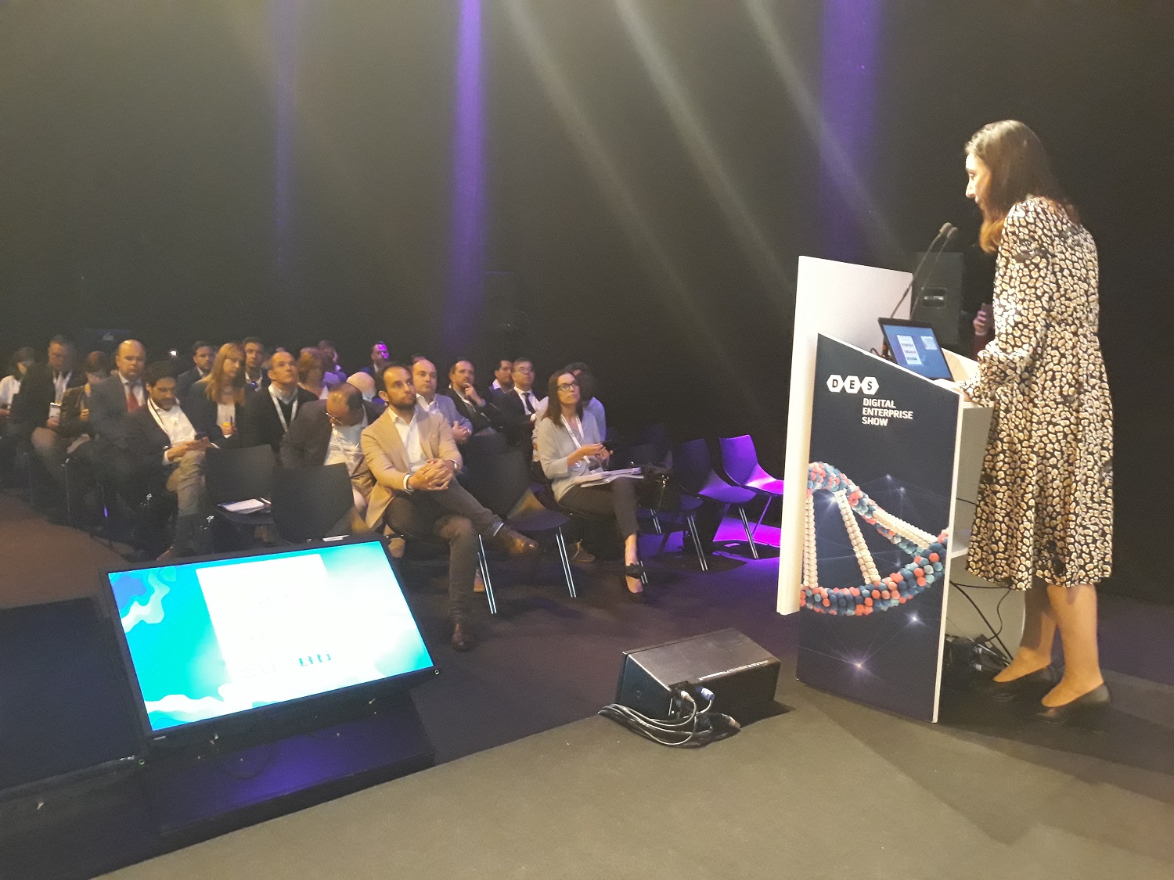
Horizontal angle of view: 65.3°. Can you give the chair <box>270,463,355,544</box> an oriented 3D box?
[{"bbox_3d":[-1.224,0.524,4.327,0.510,0.790,0.570,-3,8,-42],"label":"chair"}]

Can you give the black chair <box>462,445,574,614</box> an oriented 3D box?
[{"bbox_3d":[-0.411,0.478,5.071,0.510,0.790,0.570,-3,8,-42],"label":"black chair"}]

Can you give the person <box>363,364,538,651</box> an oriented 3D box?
[{"bbox_3d":[-0.700,0.280,4.500,0.660,1.280,0.840,-2,7,-38],"label":"person"}]

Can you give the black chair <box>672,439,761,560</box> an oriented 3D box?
[{"bbox_3d":[0.826,0.401,6.151,0.500,0.790,0.520,-3,8,-42],"label":"black chair"}]

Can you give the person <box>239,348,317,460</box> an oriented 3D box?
[{"bbox_3d":[-1.851,0.078,5.882,0.560,1.290,0.800,-3,8,-42],"label":"person"}]

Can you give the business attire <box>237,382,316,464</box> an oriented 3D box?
[{"bbox_3d":[-1.859,0.120,5.908,0.560,0.950,0.700,-3,8,-42],"label":"business attire"}]

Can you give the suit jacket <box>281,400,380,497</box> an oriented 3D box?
[{"bbox_3d":[-1.409,0.050,5.331,0.560,0.640,0.480,-2,7,-37],"label":"suit jacket"}]

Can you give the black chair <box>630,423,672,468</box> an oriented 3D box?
[{"bbox_3d":[0.619,0.283,7.380,0.510,0.790,0.570,-3,8,-42],"label":"black chair"}]

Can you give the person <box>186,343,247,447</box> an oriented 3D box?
[{"bbox_3d":[-2.183,0.092,5.578,0.500,1.300,0.780,-3,8,-42],"label":"person"}]

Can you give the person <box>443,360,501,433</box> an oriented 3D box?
[{"bbox_3d":[-0.755,0.023,6.883,0.540,1.270,0.780,-3,8,-42],"label":"person"}]

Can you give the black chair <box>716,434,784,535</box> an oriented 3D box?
[{"bbox_3d":[1.280,0.378,6.663,0.510,0.790,0.570,-4,8,-44],"label":"black chair"}]

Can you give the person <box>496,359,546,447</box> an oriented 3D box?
[{"bbox_3d":[-0.334,-0.009,7.407,0.540,1.300,0.820,-3,7,-40],"label":"person"}]

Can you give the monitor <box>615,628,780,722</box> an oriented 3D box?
[{"bbox_3d":[0.321,0.655,2.542,0.420,0.150,0.230,-3,8,-38],"label":"monitor"}]

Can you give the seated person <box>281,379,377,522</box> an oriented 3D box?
[{"bbox_3d":[-1.277,0.238,5.230,0.560,1.150,0.820,-3,8,-42],"label":"seated person"}]

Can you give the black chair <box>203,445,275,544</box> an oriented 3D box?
[{"bbox_3d":[-1.790,0.426,4.990,0.500,0.790,0.520,-3,8,-42],"label":"black chair"}]

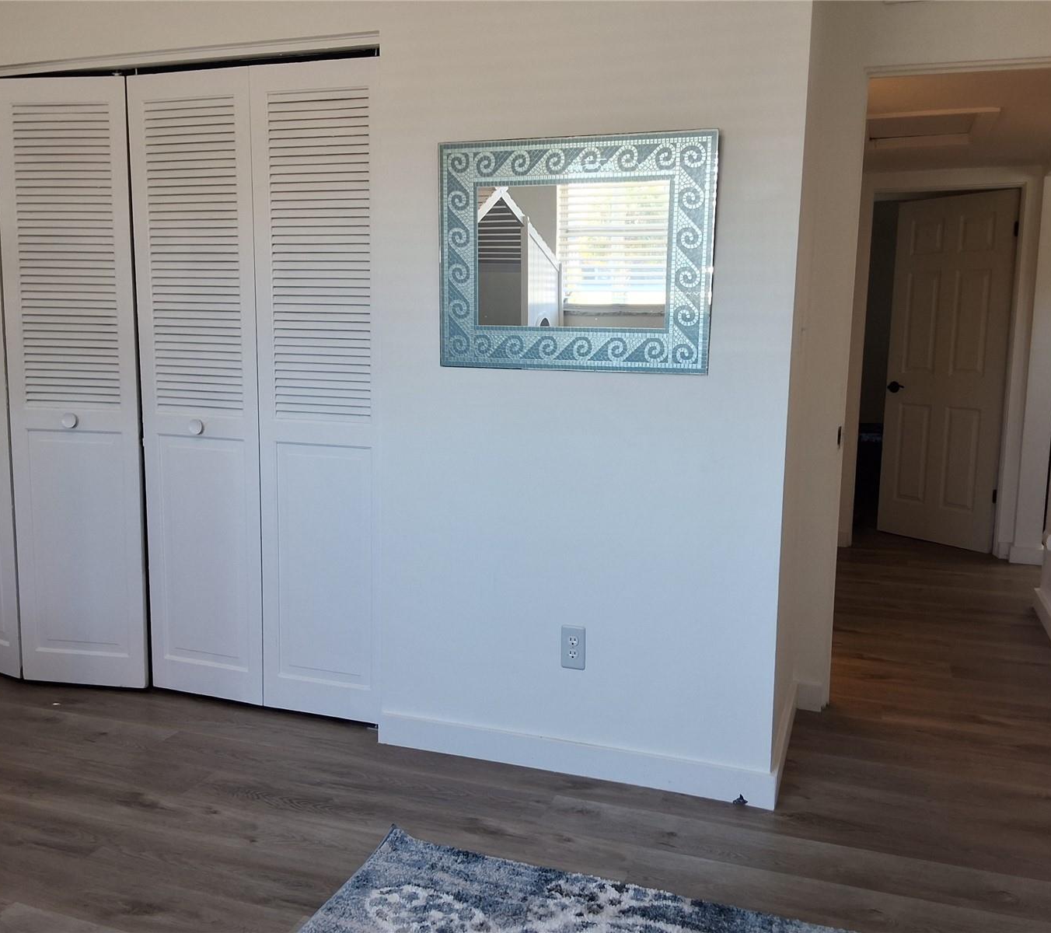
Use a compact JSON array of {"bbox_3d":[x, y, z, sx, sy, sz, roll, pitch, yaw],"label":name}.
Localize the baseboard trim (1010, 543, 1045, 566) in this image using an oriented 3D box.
[{"bbox_3d":[2.829,0.502,5.669,0.173,0.095,0.017,4,8,19],"label":"baseboard trim"}]

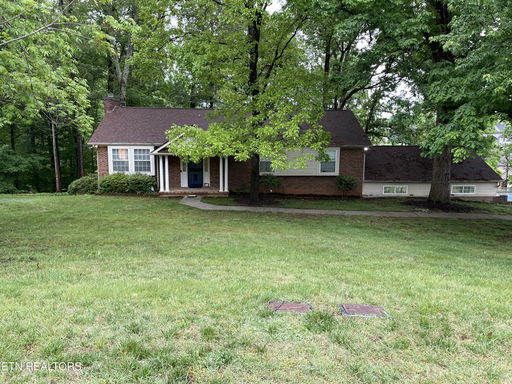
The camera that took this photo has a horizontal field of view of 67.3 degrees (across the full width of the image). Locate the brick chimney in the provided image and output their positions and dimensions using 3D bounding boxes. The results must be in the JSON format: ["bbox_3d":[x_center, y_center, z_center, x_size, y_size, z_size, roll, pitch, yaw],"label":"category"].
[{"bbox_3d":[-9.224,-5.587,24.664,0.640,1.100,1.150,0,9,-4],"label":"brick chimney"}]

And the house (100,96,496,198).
[{"bbox_3d":[2.532,-3.075,25.781,24.000,5.500,8.940,0,9,-4],"label":"house"}]

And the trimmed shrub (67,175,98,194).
[{"bbox_3d":[-9.761,-0.473,22.466,1.700,1.130,1.500,0,9,-4],"label":"trimmed shrub"}]

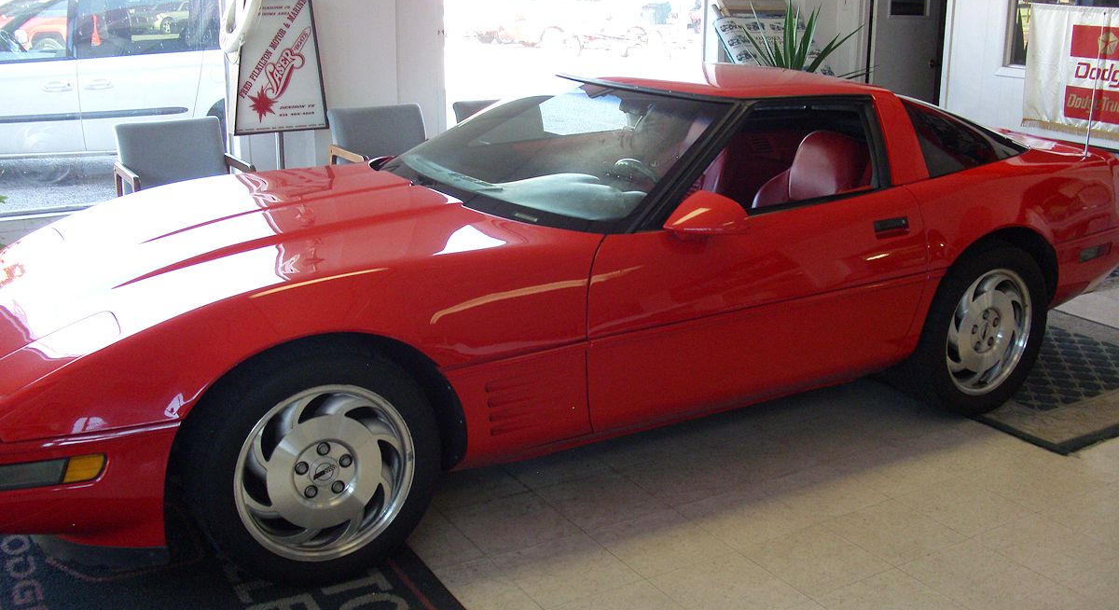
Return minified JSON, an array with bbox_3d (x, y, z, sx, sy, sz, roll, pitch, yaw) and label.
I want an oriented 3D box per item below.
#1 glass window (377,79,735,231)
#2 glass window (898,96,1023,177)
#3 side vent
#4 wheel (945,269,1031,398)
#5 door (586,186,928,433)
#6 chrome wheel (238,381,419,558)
[{"bbox_3d":[-0.105,-0.536,4.105,0.850,0.140,1.460,-36,30,-20],"label":"glass window"},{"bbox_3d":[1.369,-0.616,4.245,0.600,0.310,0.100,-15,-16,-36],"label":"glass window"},{"bbox_3d":[-0.117,0.252,3.246,0.200,0.165,0.040,-9,19,-31],"label":"side vent"},{"bbox_3d":[1.458,0.077,4.323,0.462,0.462,0.150,-9,19,-31],"label":"wheel"},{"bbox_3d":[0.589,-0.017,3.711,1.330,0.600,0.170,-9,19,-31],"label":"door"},{"bbox_3d":[-0.607,0.401,3.086,0.462,0.462,0.150,-7,18,-26],"label":"chrome wheel"}]

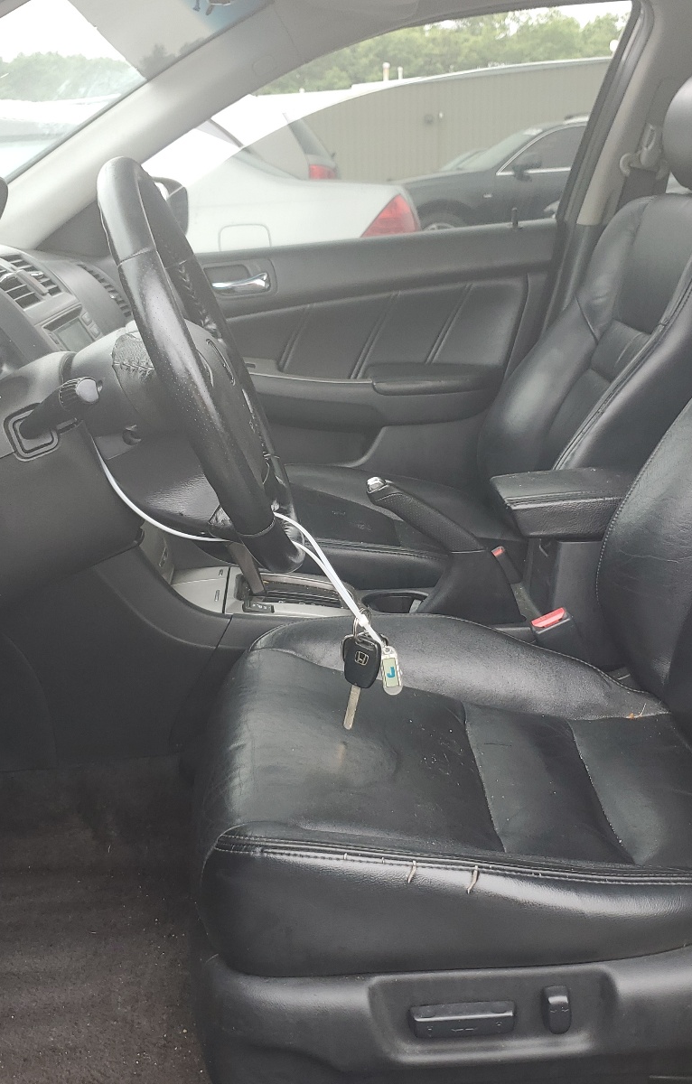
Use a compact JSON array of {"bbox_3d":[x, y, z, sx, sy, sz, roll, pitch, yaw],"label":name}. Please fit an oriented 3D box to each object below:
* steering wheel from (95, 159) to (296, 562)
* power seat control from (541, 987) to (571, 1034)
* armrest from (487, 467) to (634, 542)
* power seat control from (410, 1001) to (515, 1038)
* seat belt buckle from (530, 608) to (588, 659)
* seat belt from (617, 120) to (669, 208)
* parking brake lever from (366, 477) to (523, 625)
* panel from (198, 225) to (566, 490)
[{"bbox_3d":[-0.138,-0.151,0.969,0.100,0.385,0.385,-24,18,5],"label":"steering wheel"},{"bbox_3d":[0.171,0.379,0.878,0.025,0.040,0.020,-3,19,-2],"label":"power seat control"},{"bbox_3d":[0.332,-0.055,1.423,0.280,0.062,0.155,-3,19,-2],"label":"armrest"},{"bbox_3d":[0.094,0.385,0.875,0.084,0.025,0.020,-3,19,-2],"label":"power seat control"},{"bbox_3d":[0.271,0.124,1.353,0.050,0.080,0.030,-26,18,5],"label":"seat belt buckle"},{"bbox_3d":[0.515,-0.654,1.893,0.090,0.170,0.050,-3,19,-2],"label":"seat belt"},{"bbox_3d":[0.131,0.011,1.396,0.215,0.195,0.060,-3,19,-2],"label":"parking brake lever"},{"bbox_3d":[-0.062,-0.270,2.051,0.970,0.620,0.130,-3,19,-2],"label":"panel"}]

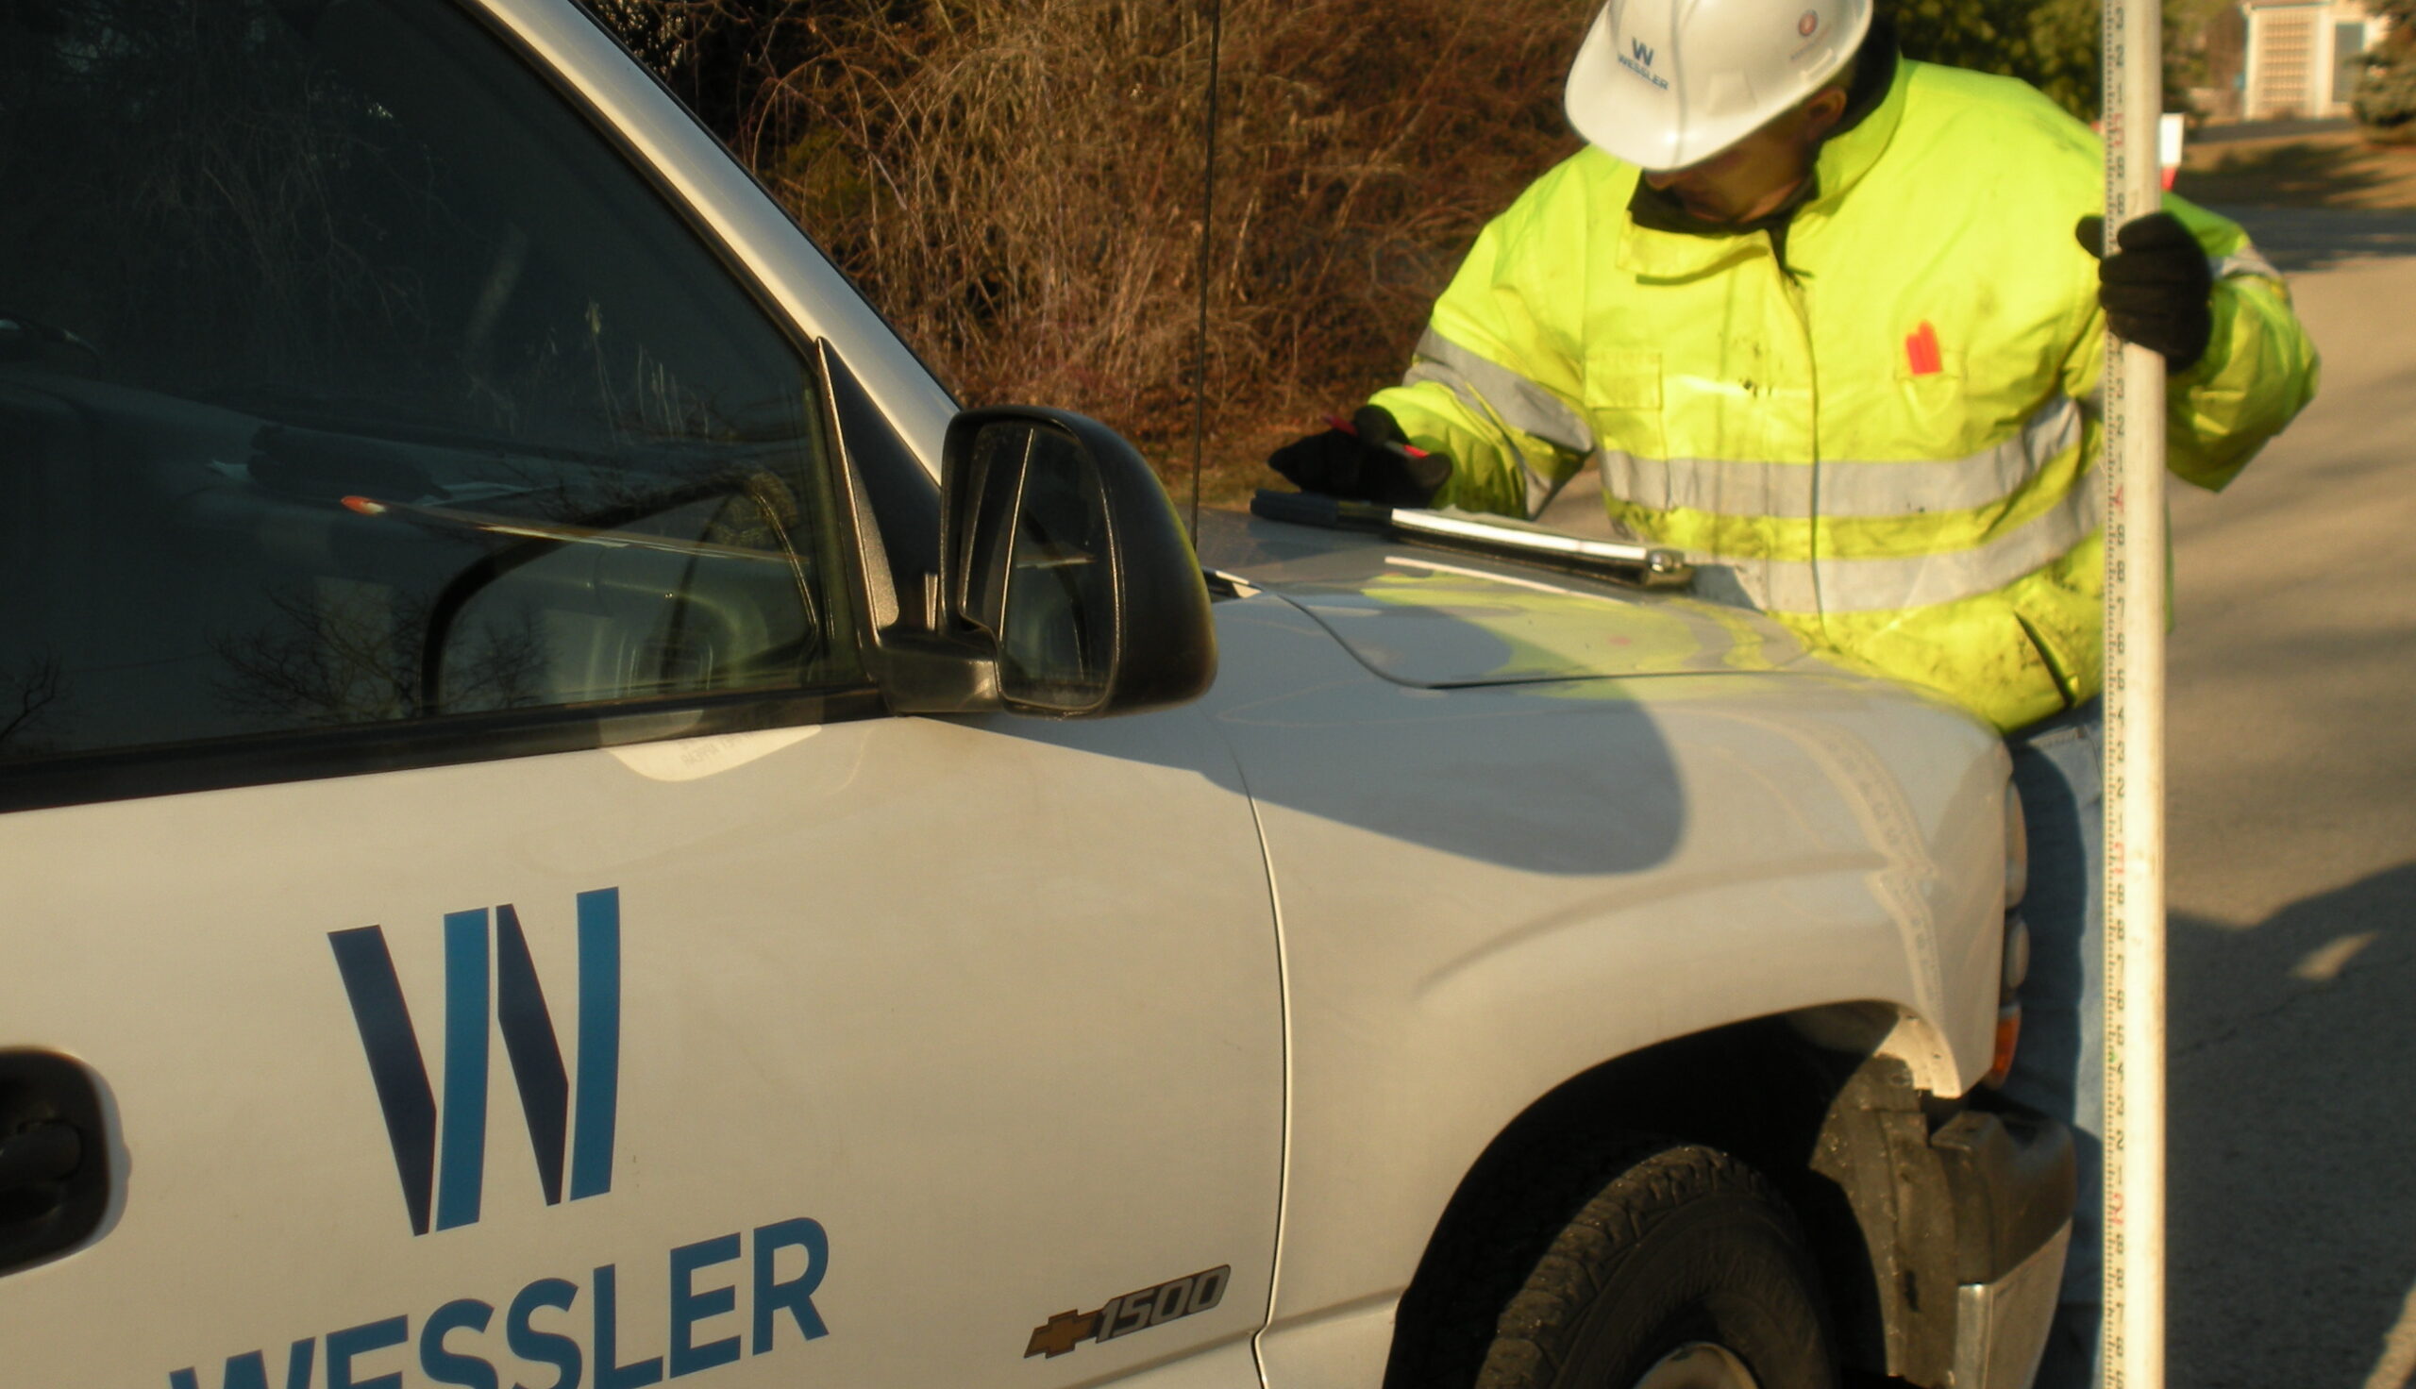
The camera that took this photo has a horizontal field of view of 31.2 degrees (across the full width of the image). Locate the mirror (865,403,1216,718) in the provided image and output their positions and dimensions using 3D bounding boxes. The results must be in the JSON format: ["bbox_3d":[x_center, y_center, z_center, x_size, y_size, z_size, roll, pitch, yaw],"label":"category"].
[{"bbox_3d":[-0.105,-0.084,2.680,0.245,0.192,0.135,8,11,40],"label":"mirror"}]

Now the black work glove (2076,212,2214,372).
[{"bbox_3d":[0.786,-0.337,3.620,0.105,0.130,0.120,7,11,37],"label":"black work glove"}]

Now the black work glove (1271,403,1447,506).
[{"bbox_3d":[0.140,-0.222,4.000,0.175,0.095,0.105,-2,9,-21],"label":"black work glove"}]

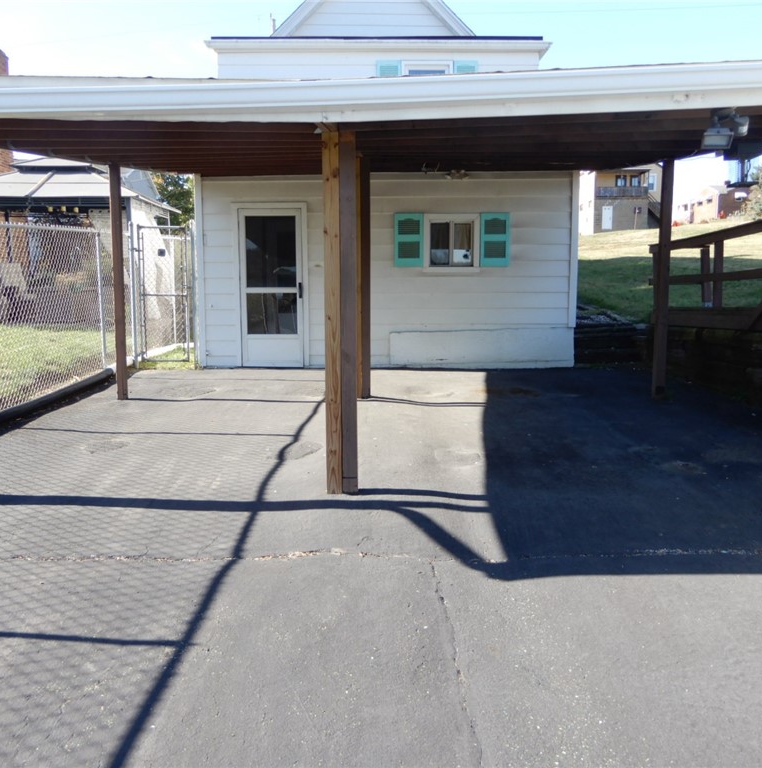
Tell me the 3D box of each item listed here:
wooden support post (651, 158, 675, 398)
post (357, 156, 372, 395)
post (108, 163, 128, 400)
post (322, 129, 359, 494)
[{"bbox_3d":[2.776,-1.010,7.003,0.090,2.302,0.090,0,7,1],"label":"wooden support post"},{"bbox_3d":[-0.187,-1.022,7.053,0.160,2.364,0.090,0,7,1],"label":"post"},{"bbox_3d":[-2.626,-0.995,7.106,0.090,2.337,0.090,0,7,1],"label":"post"},{"bbox_3d":[-0.228,-0.377,4.139,0.179,2.094,0.090,0,7,1],"label":"post"}]

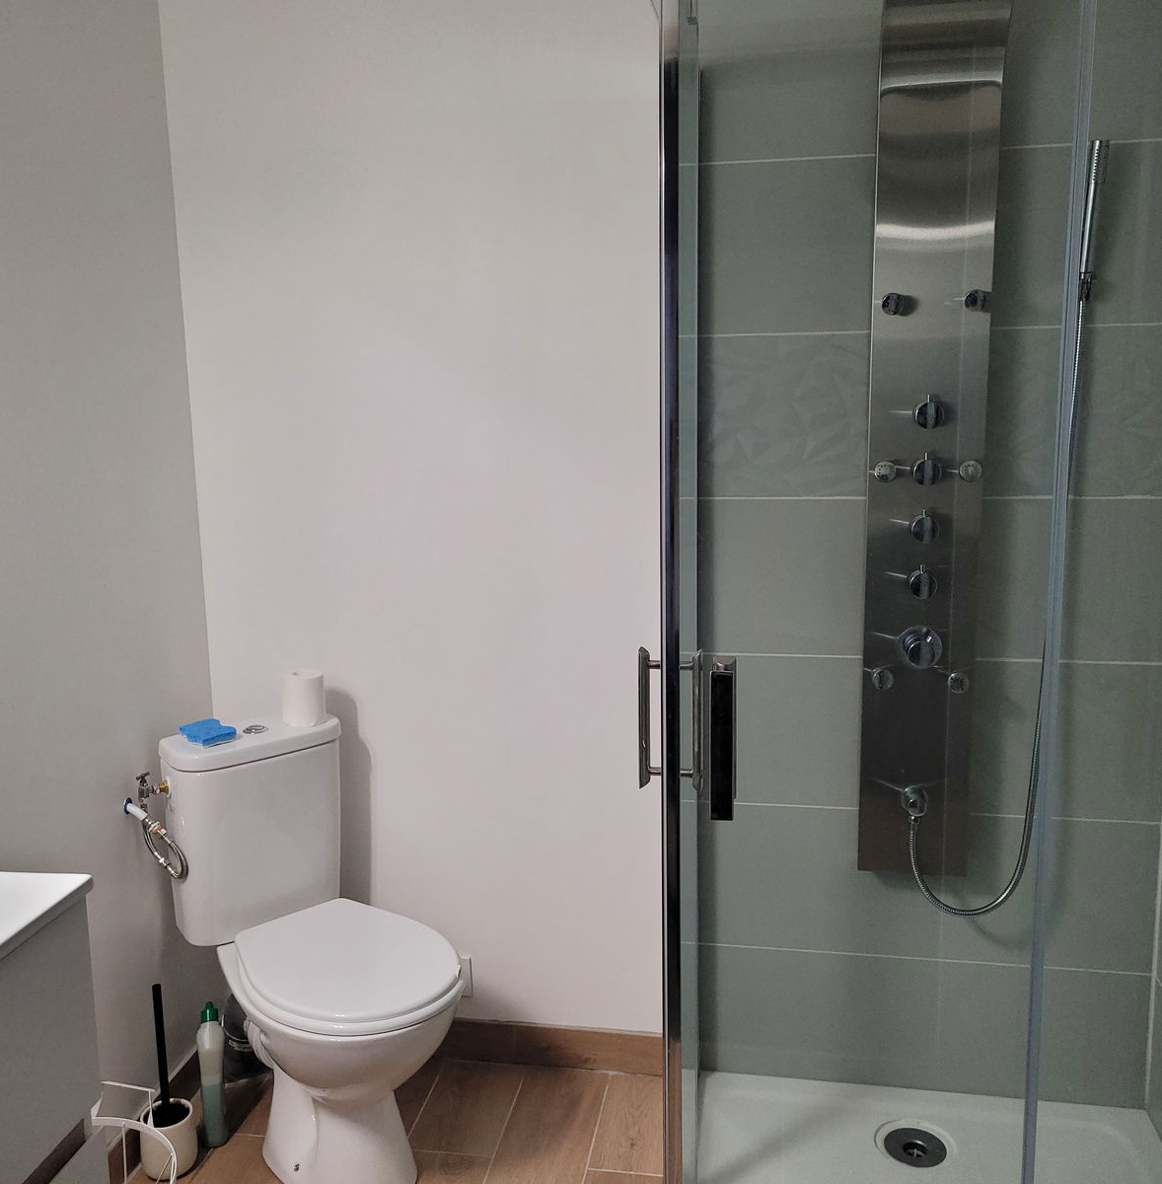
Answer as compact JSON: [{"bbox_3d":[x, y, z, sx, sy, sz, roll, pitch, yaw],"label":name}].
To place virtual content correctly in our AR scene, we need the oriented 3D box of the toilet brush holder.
[{"bbox_3d":[-0.757,1.005,2.179,0.096,0.105,0.096,1,9,10],"label":"toilet brush holder"}]

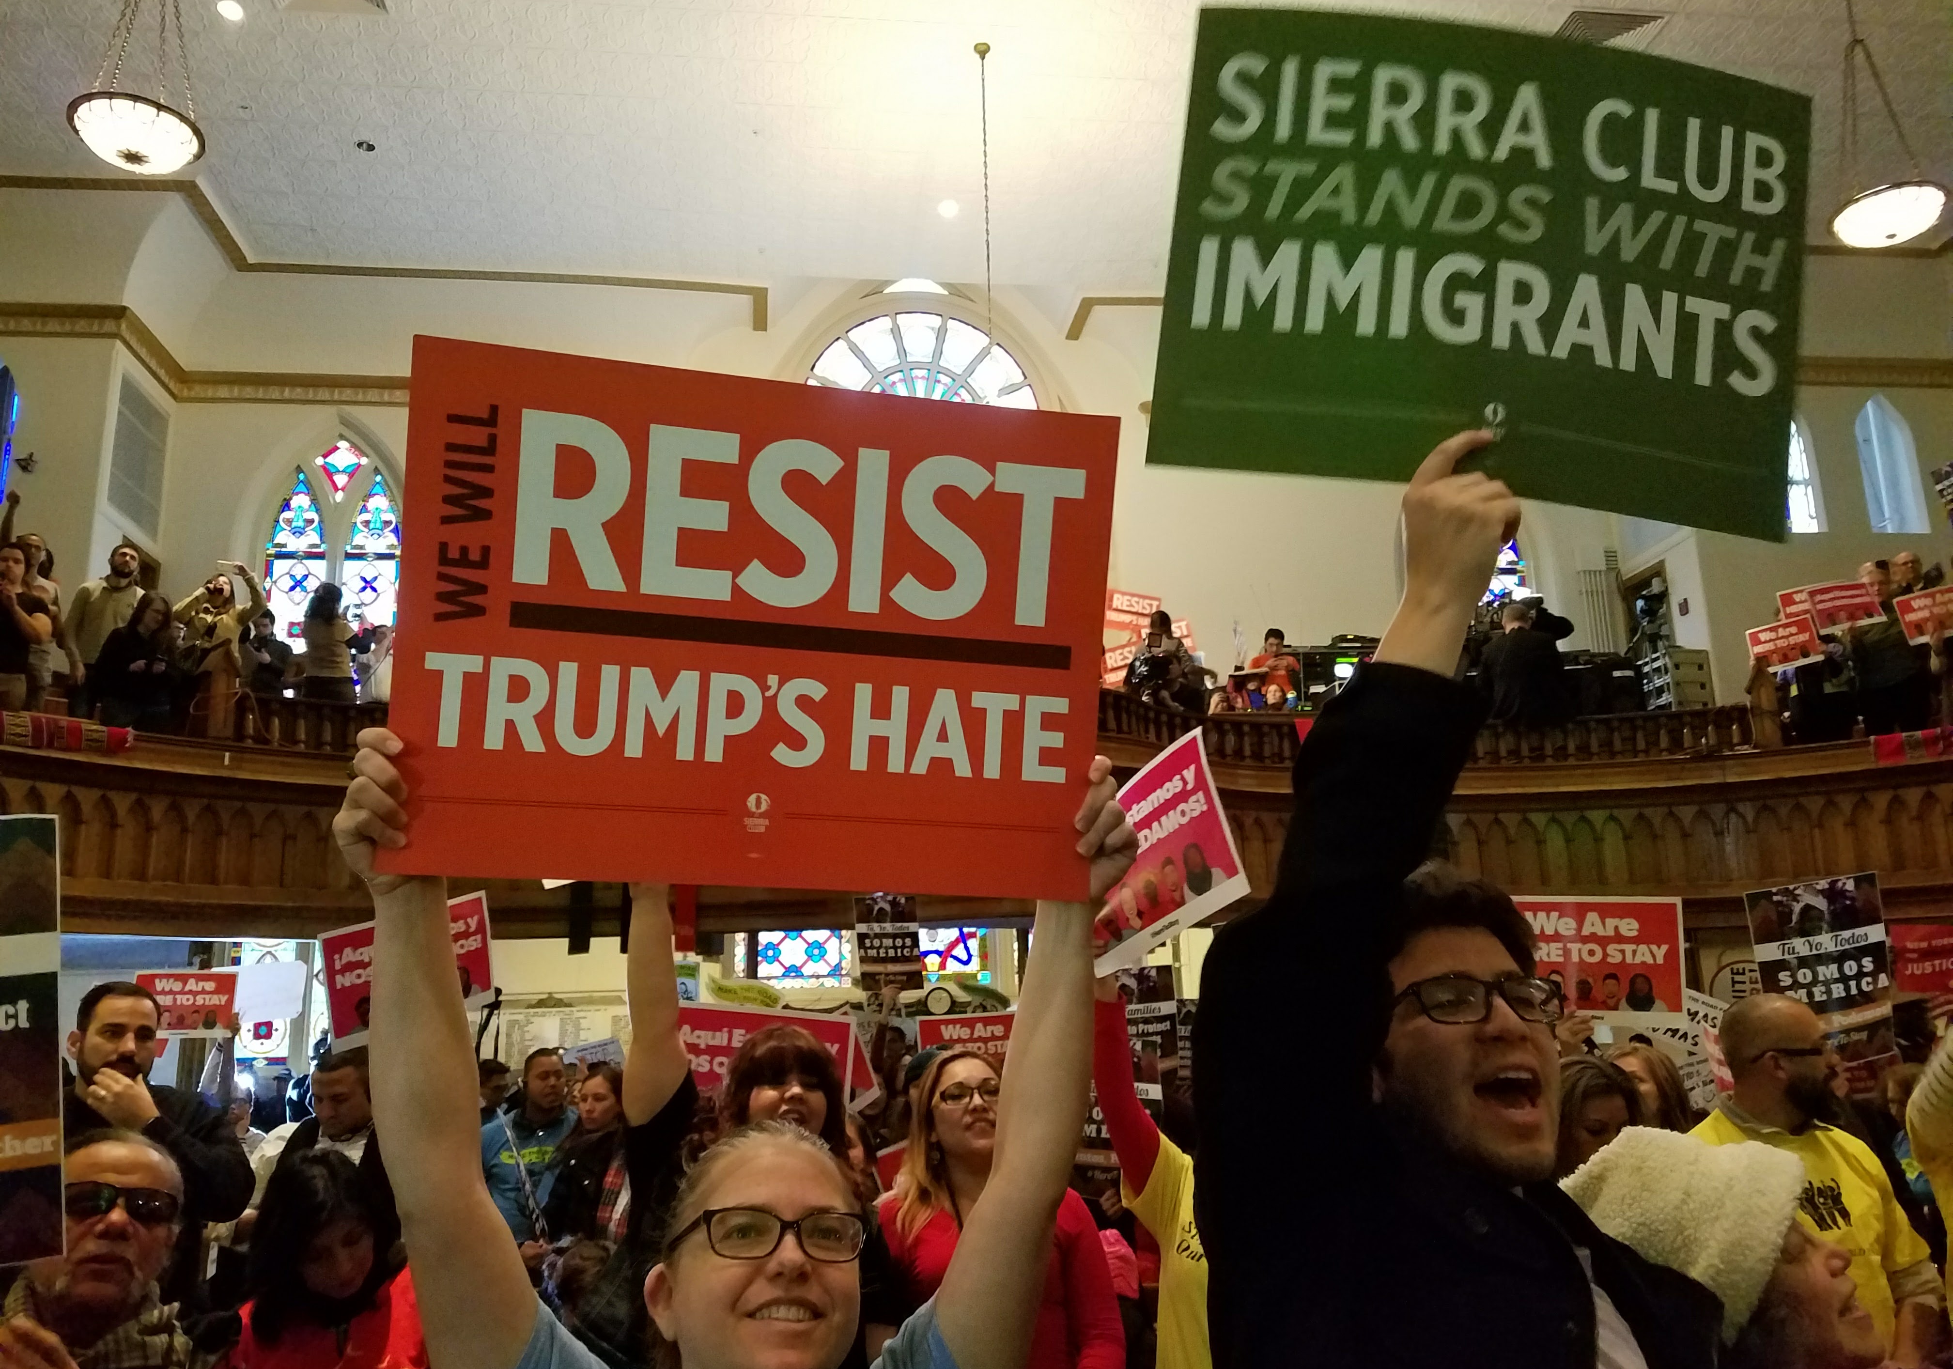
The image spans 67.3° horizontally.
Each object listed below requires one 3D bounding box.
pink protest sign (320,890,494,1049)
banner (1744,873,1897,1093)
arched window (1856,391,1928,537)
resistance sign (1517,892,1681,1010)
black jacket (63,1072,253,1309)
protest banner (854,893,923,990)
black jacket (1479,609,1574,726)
[{"bbox_3d":[-1.450,0.730,3.761,0.020,0.288,0.440,0,8,45],"label":"pink protest sign"},{"bbox_3d":[2.030,0.690,3.520,0.288,0.440,0.020,-9,5,10],"label":"banner"},{"bbox_3d":[7.165,-1.740,11.500,0.490,1.150,0.200,0,-13,-6],"label":"arched window"},{"bbox_3d":[1.382,0.628,3.336,0.440,0.288,0.020,0,-10,5],"label":"resistance sign"},{"bbox_3d":[-1.778,1.156,3.100,0.540,0.700,0.360,6,-15,-31],"label":"black jacket"},{"bbox_3d":[-0.406,1.214,6.880,0.285,0.440,0.020,-1,-17,-11],"label":"protest banner"},{"bbox_3d":[3.712,-0.057,9.900,0.600,0.820,0.400,-5,-13,14],"label":"black jacket"}]

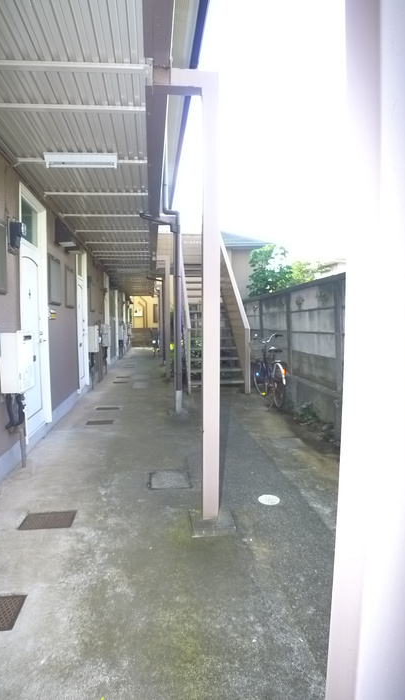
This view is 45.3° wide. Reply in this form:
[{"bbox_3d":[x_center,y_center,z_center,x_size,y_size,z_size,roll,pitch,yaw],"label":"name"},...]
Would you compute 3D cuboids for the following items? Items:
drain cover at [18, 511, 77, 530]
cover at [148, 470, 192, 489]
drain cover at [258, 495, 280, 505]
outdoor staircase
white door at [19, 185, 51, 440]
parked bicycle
[{"bbox_3d":[-0.986,1.081,3.113,0.316,0.030,0.266,-1,3,-6],"label":"drain cover"},{"bbox_3d":[-0.258,1.029,3.899,0.306,0.030,0.431,-1,3,-6],"label":"cover"},{"bbox_3d":[0.471,1.047,3.422,0.165,0.025,0.165,-1,3,-6],"label":"drain cover"},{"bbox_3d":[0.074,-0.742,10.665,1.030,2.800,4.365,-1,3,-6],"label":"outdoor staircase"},{"bbox_3d":[-1.747,-0.369,5.110,0.110,2.450,1.020,-1,3,-6],"label":"white door"},{"bbox_3d":[1.050,0.286,7.638,0.530,1.060,1.750,-1,3,-6],"label":"parked bicycle"}]

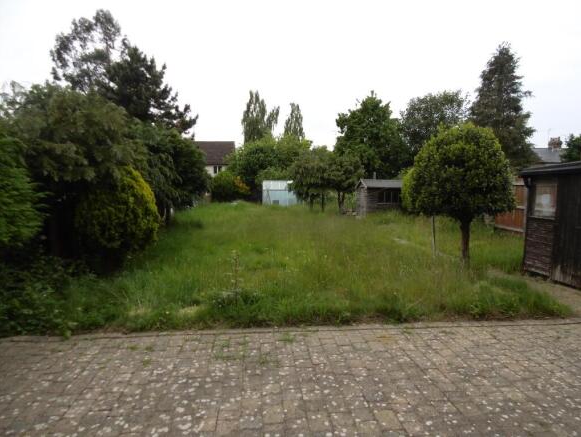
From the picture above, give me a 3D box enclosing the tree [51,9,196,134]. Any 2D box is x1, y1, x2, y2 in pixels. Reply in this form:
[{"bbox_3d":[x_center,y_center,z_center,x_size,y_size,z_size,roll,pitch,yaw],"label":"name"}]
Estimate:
[{"bbox_3d":[-8.945,-5.509,20.081,6.600,10.600,6.400,0,5,0],"label":"tree"}]

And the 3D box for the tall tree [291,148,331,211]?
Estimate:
[{"bbox_3d":[1.181,-2.335,21.878,2.500,3.950,2.500,0,5,0],"label":"tall tree"}]

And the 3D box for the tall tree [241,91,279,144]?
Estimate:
[{"bbox_3d":[-4.266,-10.540,53.307,5.600,15.370,5.400,0,5,0],"label":"tall tree"}]

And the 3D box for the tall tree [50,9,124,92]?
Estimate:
[{"bbox_3d":[-11.536,-5.899,21.049,4.600,11.200,4.600,0,5,0],"label":"tall tree"}]

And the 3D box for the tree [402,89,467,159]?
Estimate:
[{"bbox_3d":[12.748,-6.253,32.565,6.600,9.800,6.400,0,5,0],"label":"tree"}]

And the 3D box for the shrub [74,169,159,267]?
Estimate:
[{"bbox_3d":[-3.515,-0.063,7.526,1.700,2.050,1.700,0,5,0],"label":"shrub"}]

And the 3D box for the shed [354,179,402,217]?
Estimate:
[{"bbox_3d":[5.125,-1.106,19.983,2.500,2.050,1.950,-1,5,-6],"label":"shed"}]

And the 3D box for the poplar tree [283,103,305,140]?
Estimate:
[{"bbox_3d":[0.612,-10.488,57.325,4.000,14.600,4.000,0,5,0],"label":"poplar tree"}]

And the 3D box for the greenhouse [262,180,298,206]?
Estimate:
[{"bbox_3d":[-0.630,-1.754,25.948,2.650,2.050,1.950,-1,5,-6],"label":"greenhouse"}]

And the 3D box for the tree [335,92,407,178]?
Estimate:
[{"bbox_3d":[6.401,-5.418,29.651,5.900,9.110,5.700,0,5,0],"label":"tree"}]

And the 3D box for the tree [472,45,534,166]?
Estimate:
[{"bbox_3d":[14.914,-6.505,26.550,5.100,11.800,5.100,0,5,0],"label":"tree"}]

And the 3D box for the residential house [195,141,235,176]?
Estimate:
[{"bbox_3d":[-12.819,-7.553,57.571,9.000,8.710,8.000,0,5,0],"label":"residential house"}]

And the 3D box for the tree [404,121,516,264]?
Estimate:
[{"bbox_3d":[3.417,-0.462,7.489,2.100,2.850,2.050,0,5,0],"label":"tree"}]

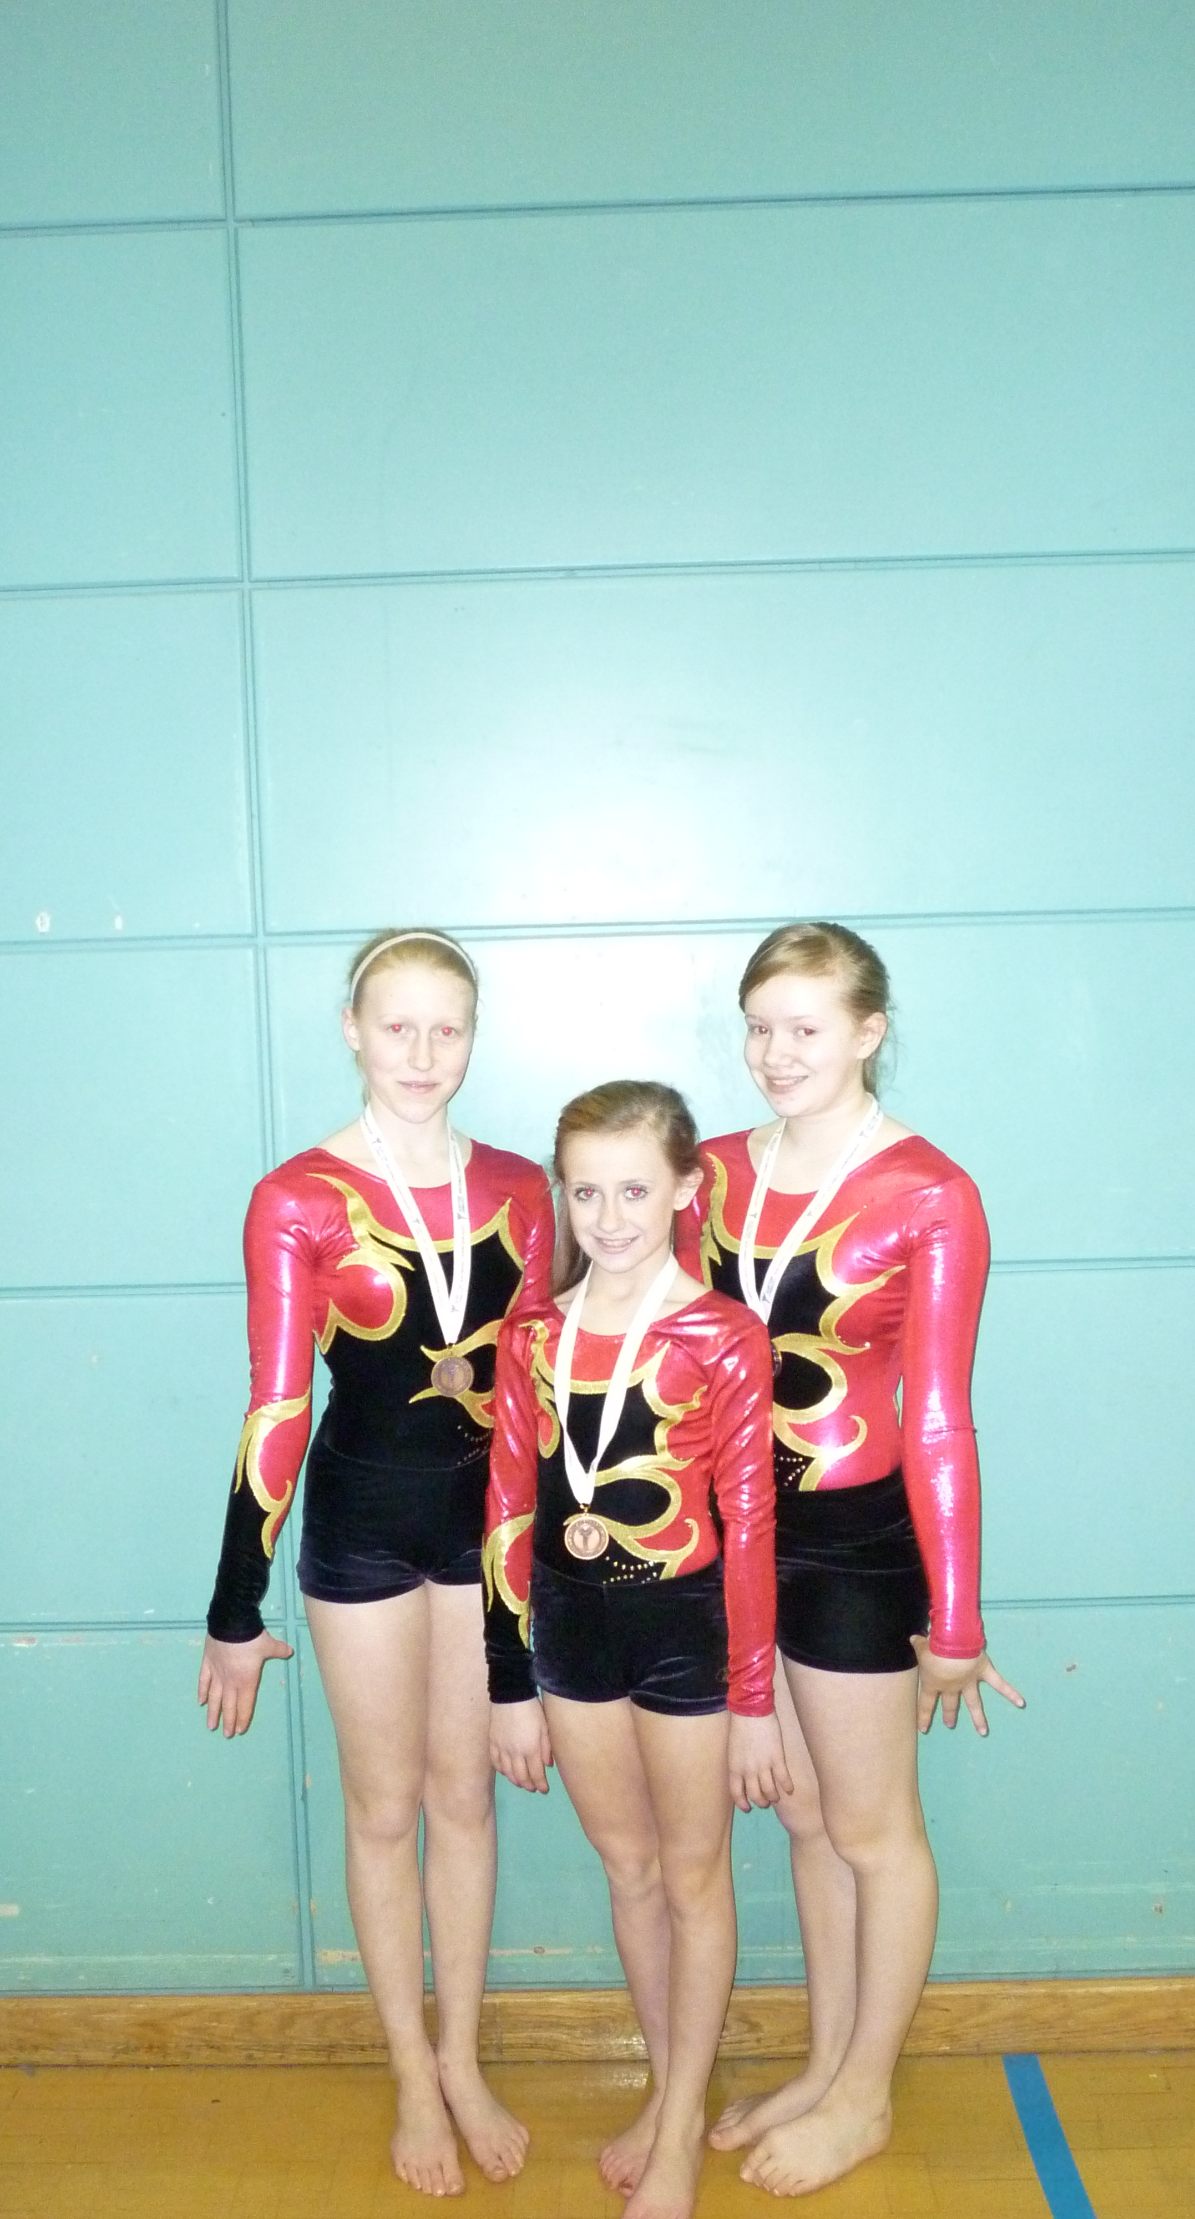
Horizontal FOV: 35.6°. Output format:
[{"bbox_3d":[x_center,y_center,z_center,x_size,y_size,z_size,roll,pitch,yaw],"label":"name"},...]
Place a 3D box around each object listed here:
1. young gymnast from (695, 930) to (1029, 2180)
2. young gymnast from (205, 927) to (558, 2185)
[{"bbox_3d":[0.283,0.545,2.263,0.460,1.535,0.310,2,5,39],"label":"young gymnast"},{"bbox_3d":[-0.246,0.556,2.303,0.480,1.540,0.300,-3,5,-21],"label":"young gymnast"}]

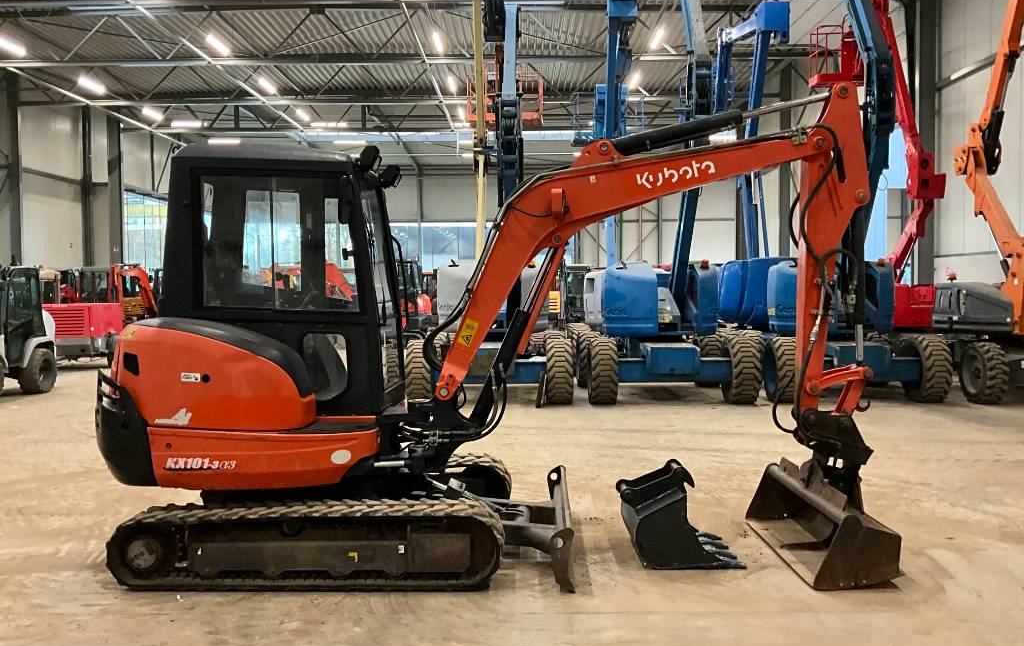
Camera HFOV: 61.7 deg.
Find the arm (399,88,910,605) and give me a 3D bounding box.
[{"bbox_3d":[0.755,-0.016,5.105,2.750,2.760,1.360,0,2,2],"label":"arm"}]

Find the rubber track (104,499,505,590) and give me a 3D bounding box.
[{"bbox_3d":[-1.088,1.188,4.627,2.080,0.416,0.300,0,2,2],"label":"rubber track"}]

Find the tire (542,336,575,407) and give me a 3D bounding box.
[{"bbox_3d":[0.685,0.685,12.250,0.370,0.970,0.970,-1,2,1],"label":"tire"}]

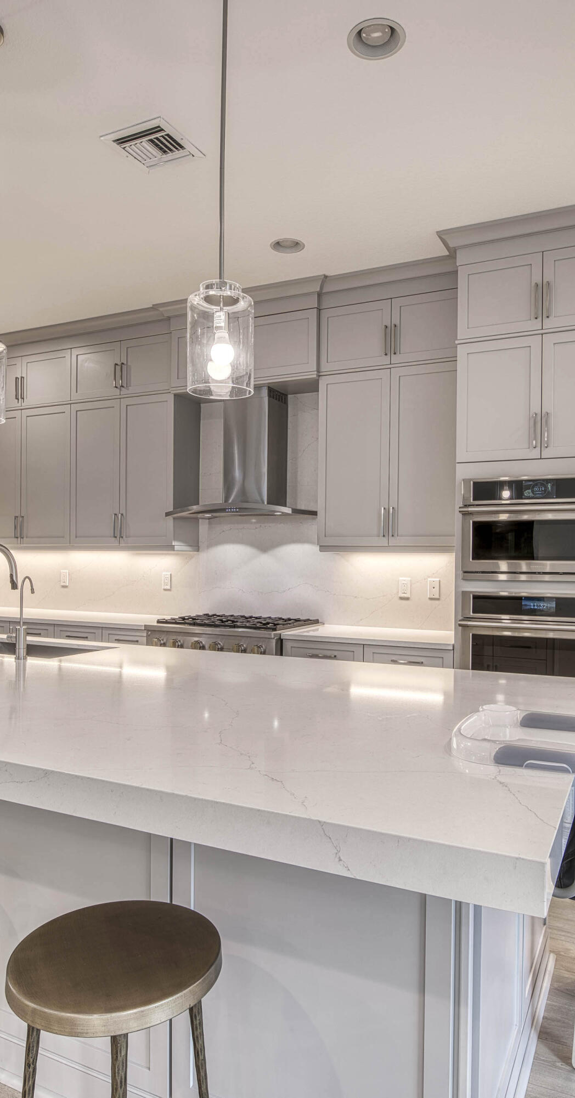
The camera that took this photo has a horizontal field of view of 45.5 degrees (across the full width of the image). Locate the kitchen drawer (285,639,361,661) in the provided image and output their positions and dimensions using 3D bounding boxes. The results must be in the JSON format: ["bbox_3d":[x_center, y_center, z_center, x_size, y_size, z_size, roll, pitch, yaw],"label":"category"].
[{"bbox_3d":[0.286,0.600,4.092,0.482,0.153,0.500,0,0,24],"label":"kitchen drawer"}]

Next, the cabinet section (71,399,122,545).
[{"bbox_3d":[-1.315,-0.547,5.087,0.451,1.029,0.330,0,0,25],"label":"cabinet section"}]

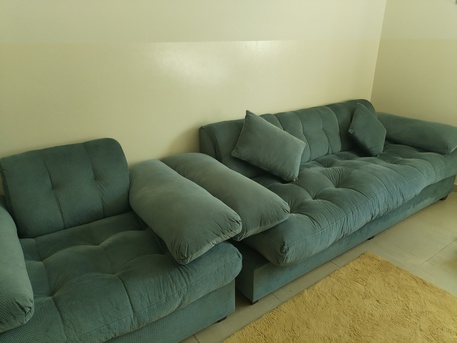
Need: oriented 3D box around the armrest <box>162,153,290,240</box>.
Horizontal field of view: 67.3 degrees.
[{"bbox_3d":[-0.043,0.111,2.160,0.394,0.211,0.854,-15,28,-34],"label":"armrest"}]

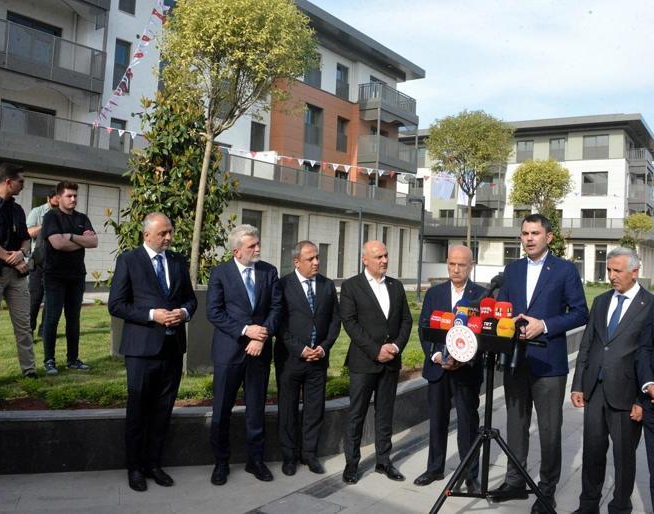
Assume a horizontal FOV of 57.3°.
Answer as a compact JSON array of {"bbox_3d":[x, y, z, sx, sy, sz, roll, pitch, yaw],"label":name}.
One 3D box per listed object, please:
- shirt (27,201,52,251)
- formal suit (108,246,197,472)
[{"bbox_3d":[-3.342,-0.326,7.100,0.500,0.660,0.320,2,0,-45],"label":"shirt"},{"bbox_3d":[-1.121,0.659,3.850,0.560,1.440,0.380,2,0,-40],"label":"formal suit"}]

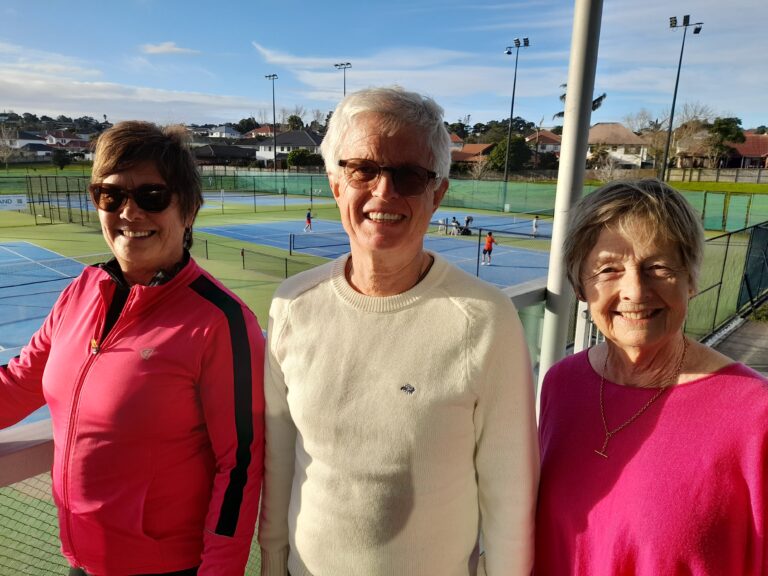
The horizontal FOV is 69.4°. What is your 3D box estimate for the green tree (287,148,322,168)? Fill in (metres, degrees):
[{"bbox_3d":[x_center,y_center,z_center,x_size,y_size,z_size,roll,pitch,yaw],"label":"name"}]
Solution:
[{"bbox_3d":[-14.598,-23.714,104.560,7.000,4.900,5.000,0,13,-8],"label":"green tree"}]

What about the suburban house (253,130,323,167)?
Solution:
[{"bbox_3d":[-18.899,-29.452,119.346,13.400,8.600,10.000,5,14,12],"label":"suburban house"}]

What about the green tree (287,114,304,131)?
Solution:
[{"bbox_3d":[-23.758,-40.969,149.199,4.900,10.500,4.900,0,13,-9],"label":"green tree"}]

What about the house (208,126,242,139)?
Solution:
[{"bbox_3d":[-74.961,-72.875,262.799,11.000,7.000,11.000,9,15,28],"label":"house"}]

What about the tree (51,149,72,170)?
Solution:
[{"bbox_3d":[-62.559,-24.943,107.991,4.100,4.300,4.100,-6,15,-29],"label":"tree"}]

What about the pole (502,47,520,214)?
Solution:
[{"bbox_3d":[11.985,-14.687,52.236,0.320,15.016,0.320,2,13,0],"label":"pole"}]

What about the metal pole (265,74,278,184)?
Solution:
[{"bbox_3d":[-13.772,-18.942,69.057,1.600,14.187,0.500,-1,13,-11],"label":"metal pole"}]

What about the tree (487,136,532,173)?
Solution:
[{"bbox_3d":[23.551,-24.785,105.914,8.600,8.000,7.500,4,13,12],"label":"tree"}]

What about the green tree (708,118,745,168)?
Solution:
[{"bbox_3d":[47.969,-19.763,79.005,5.600,8.800,5.600,9,15,29],"label":"green tree"}]

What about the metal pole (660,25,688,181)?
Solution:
[{"bbox_3d":[22.734,-12.581,44.027,0.340,15.263,0.340,2,13,0],"label":"metal pole"}]

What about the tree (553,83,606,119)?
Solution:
[{"bbox_3d":[32.556,-26.668,94.827,8.800,16.000,8.800,6,14,17],"label":"tree"}]

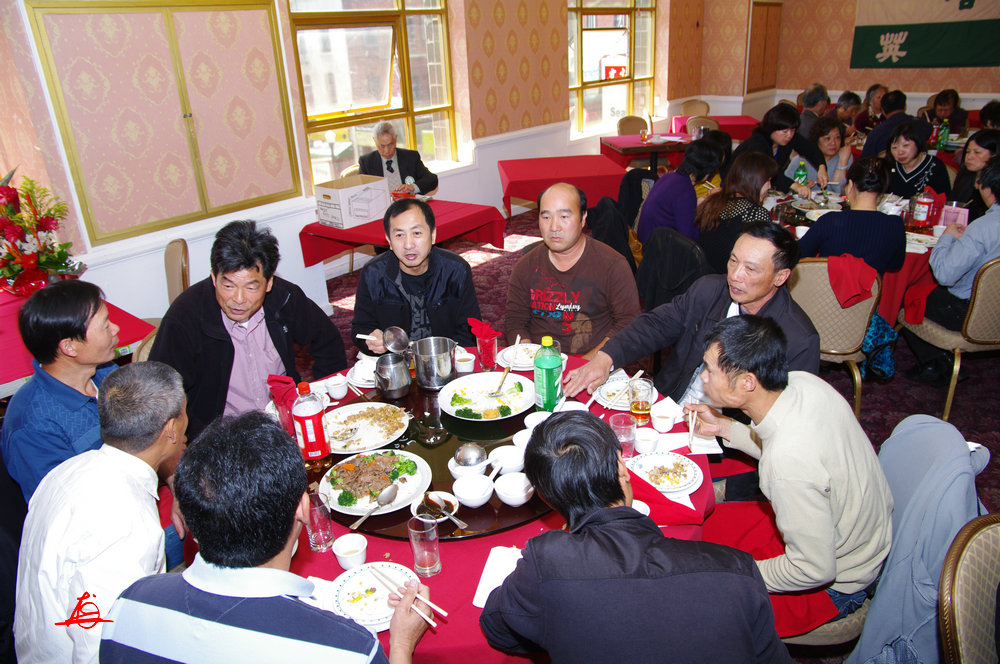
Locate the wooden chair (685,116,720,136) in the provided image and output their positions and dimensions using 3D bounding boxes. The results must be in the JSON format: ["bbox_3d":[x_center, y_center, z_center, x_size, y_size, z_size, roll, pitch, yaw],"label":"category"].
[{"bbox_3d":[2.652,-2.385,8.777,0.440,0.930,0.550,5,25,18],"label":"wooden chair"}]

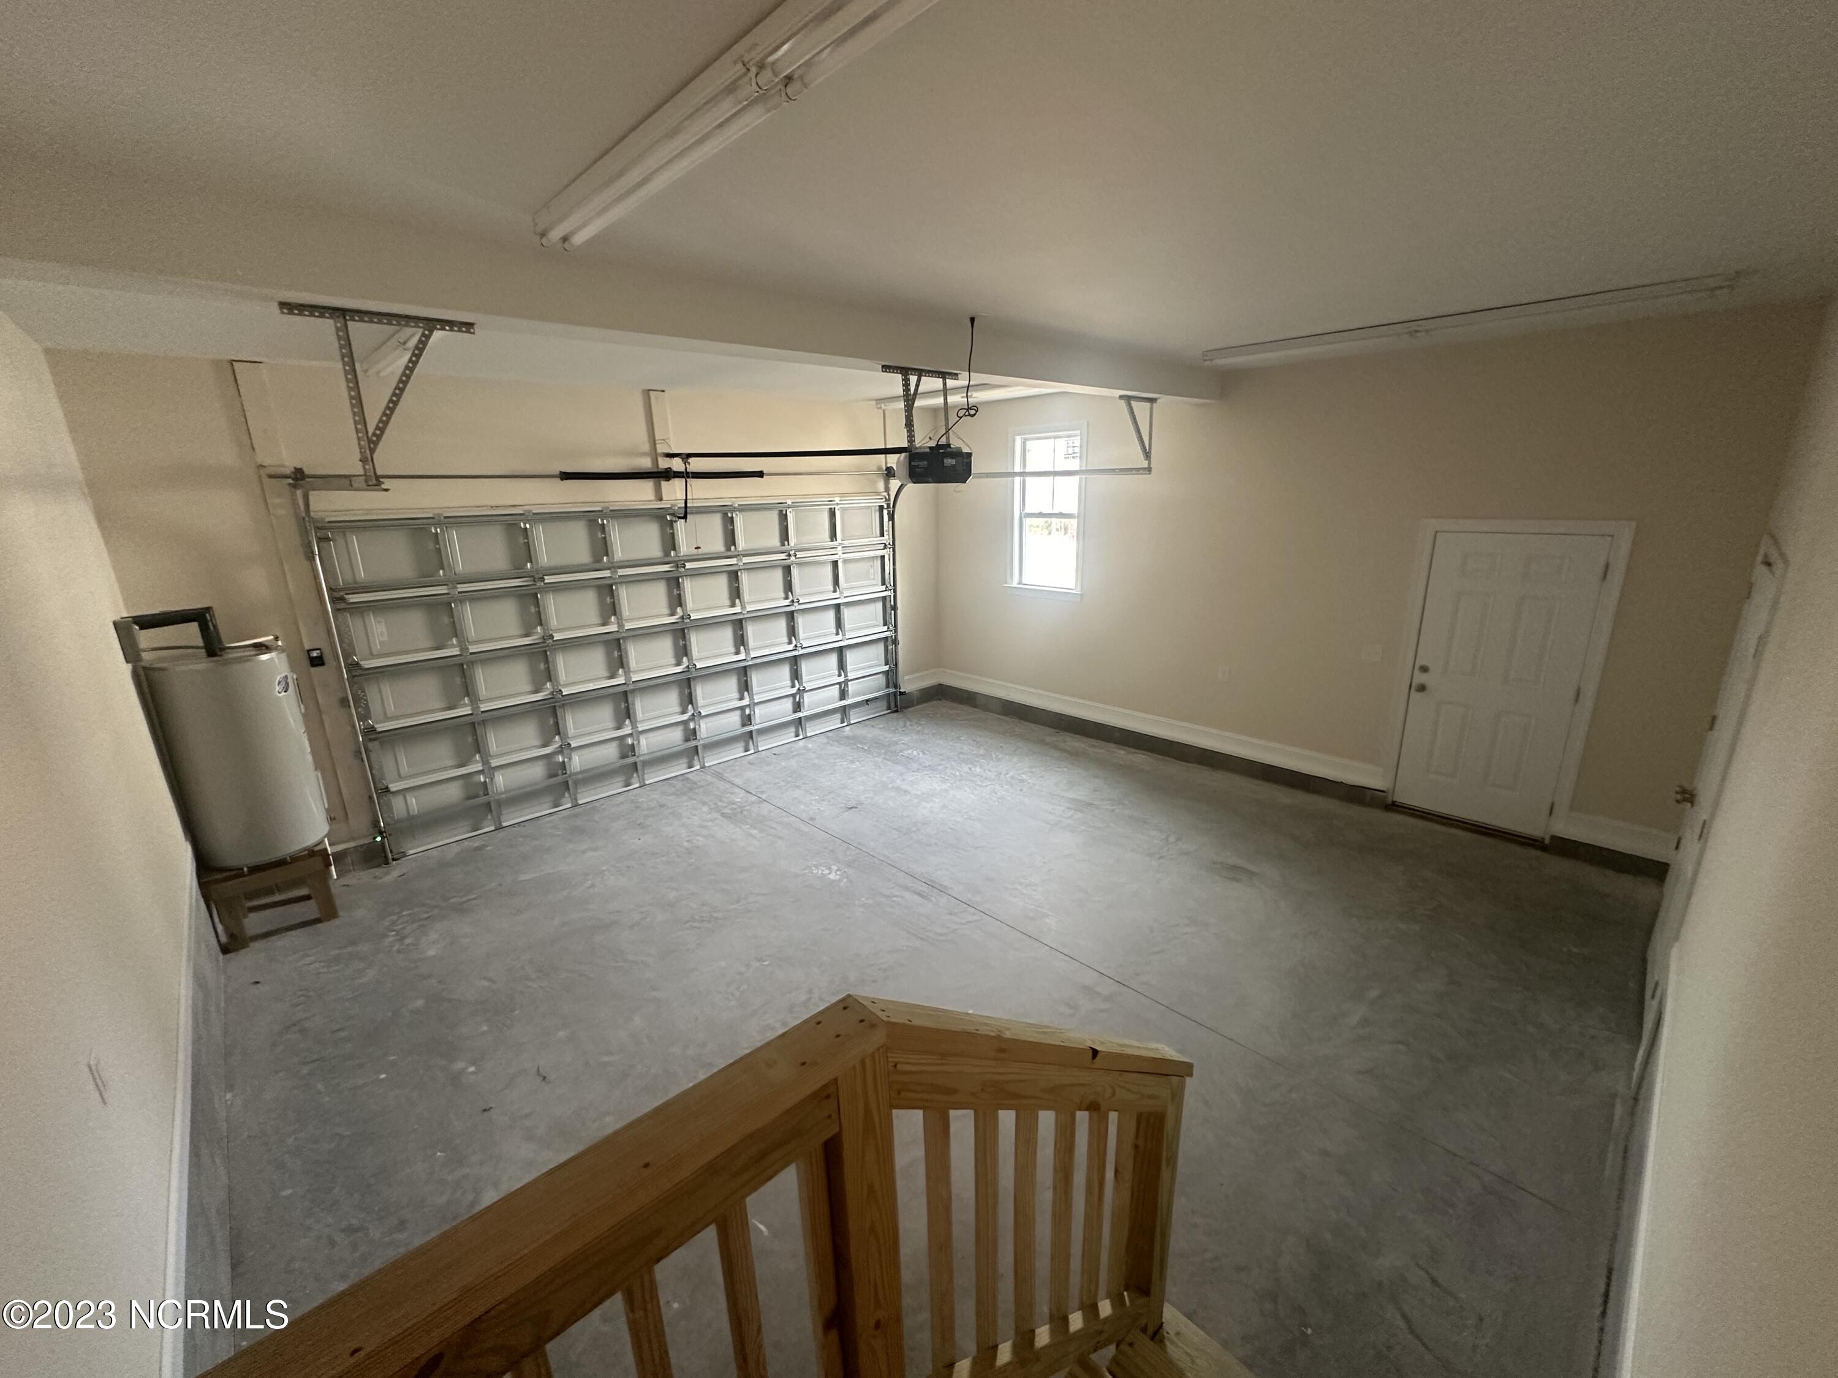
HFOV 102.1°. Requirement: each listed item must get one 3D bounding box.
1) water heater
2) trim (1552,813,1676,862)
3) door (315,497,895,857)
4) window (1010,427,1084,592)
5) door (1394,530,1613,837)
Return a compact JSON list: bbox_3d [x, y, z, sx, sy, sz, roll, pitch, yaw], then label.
[{"bbox_3d":[-4.064,0.295,4.437,0.620,1.460,0.600,-15,20,-41],"label":"water heater"},{"bbox_3d":[4.474,0.951,4.778,0.022,0.195,0.550,-15,20,-41],"label":"trim"},{"bbox_3d":[-2.099,-0.408,6.748,4.900,2.430,0.080,-15,20,-41],"label":"door"},{"bbox_3d":[1.309,-1.802,7.563,0.100,1.560,0.870,-15,20,-41],"label":"window"},{"bbox_3d":[3.945,-0.039,5.120,0.050,2.030,0.917,-15,20,-41],"label":"door"}]

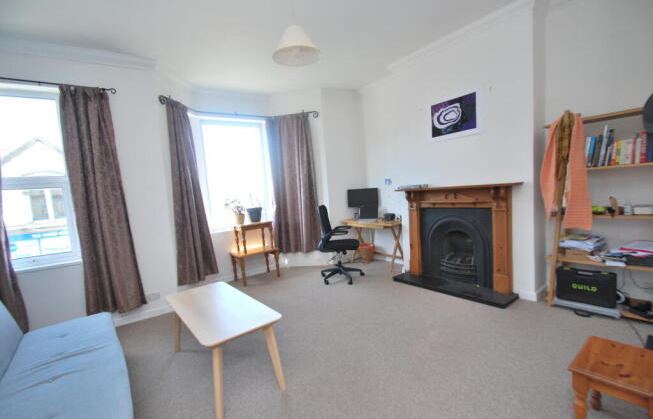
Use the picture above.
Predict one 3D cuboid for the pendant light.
[{"bbox_3d":[-0.225,-1.253,2.025,0.360,0.225,0.360,-4,4,0],"label":"pendant light"}]

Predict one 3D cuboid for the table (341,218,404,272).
[{"bbox_3d":[0.833,0.571,4.588,0.503,0.738,1.108,-8,6,-37],"label":"table"}]

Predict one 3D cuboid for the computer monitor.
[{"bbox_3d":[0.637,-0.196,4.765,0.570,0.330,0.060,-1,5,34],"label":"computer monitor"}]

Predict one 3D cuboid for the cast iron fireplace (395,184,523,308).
[{"bbox_3d":[1.501,0.355,3.361,0.422,1.258,1.455,-8,6,-37],"label":"cast iron fireplace"}]

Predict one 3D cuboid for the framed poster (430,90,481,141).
[{"bbox_3d":[1.560,-1.139,3.357,0.030,0.480,0.650,-8,6,-37],"label":"framed poster"}]

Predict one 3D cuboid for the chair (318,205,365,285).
[{"bbox_3d":[0.225,0.488,4.083,0.640,1.076,0.620,-4,4,0],"label":"chair"}]

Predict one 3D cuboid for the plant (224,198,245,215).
[{"bbox_3d":[-1.405,-0.043,4.160,0.290,0.300,0.260,-8,6,-37],"label":"plant"}]

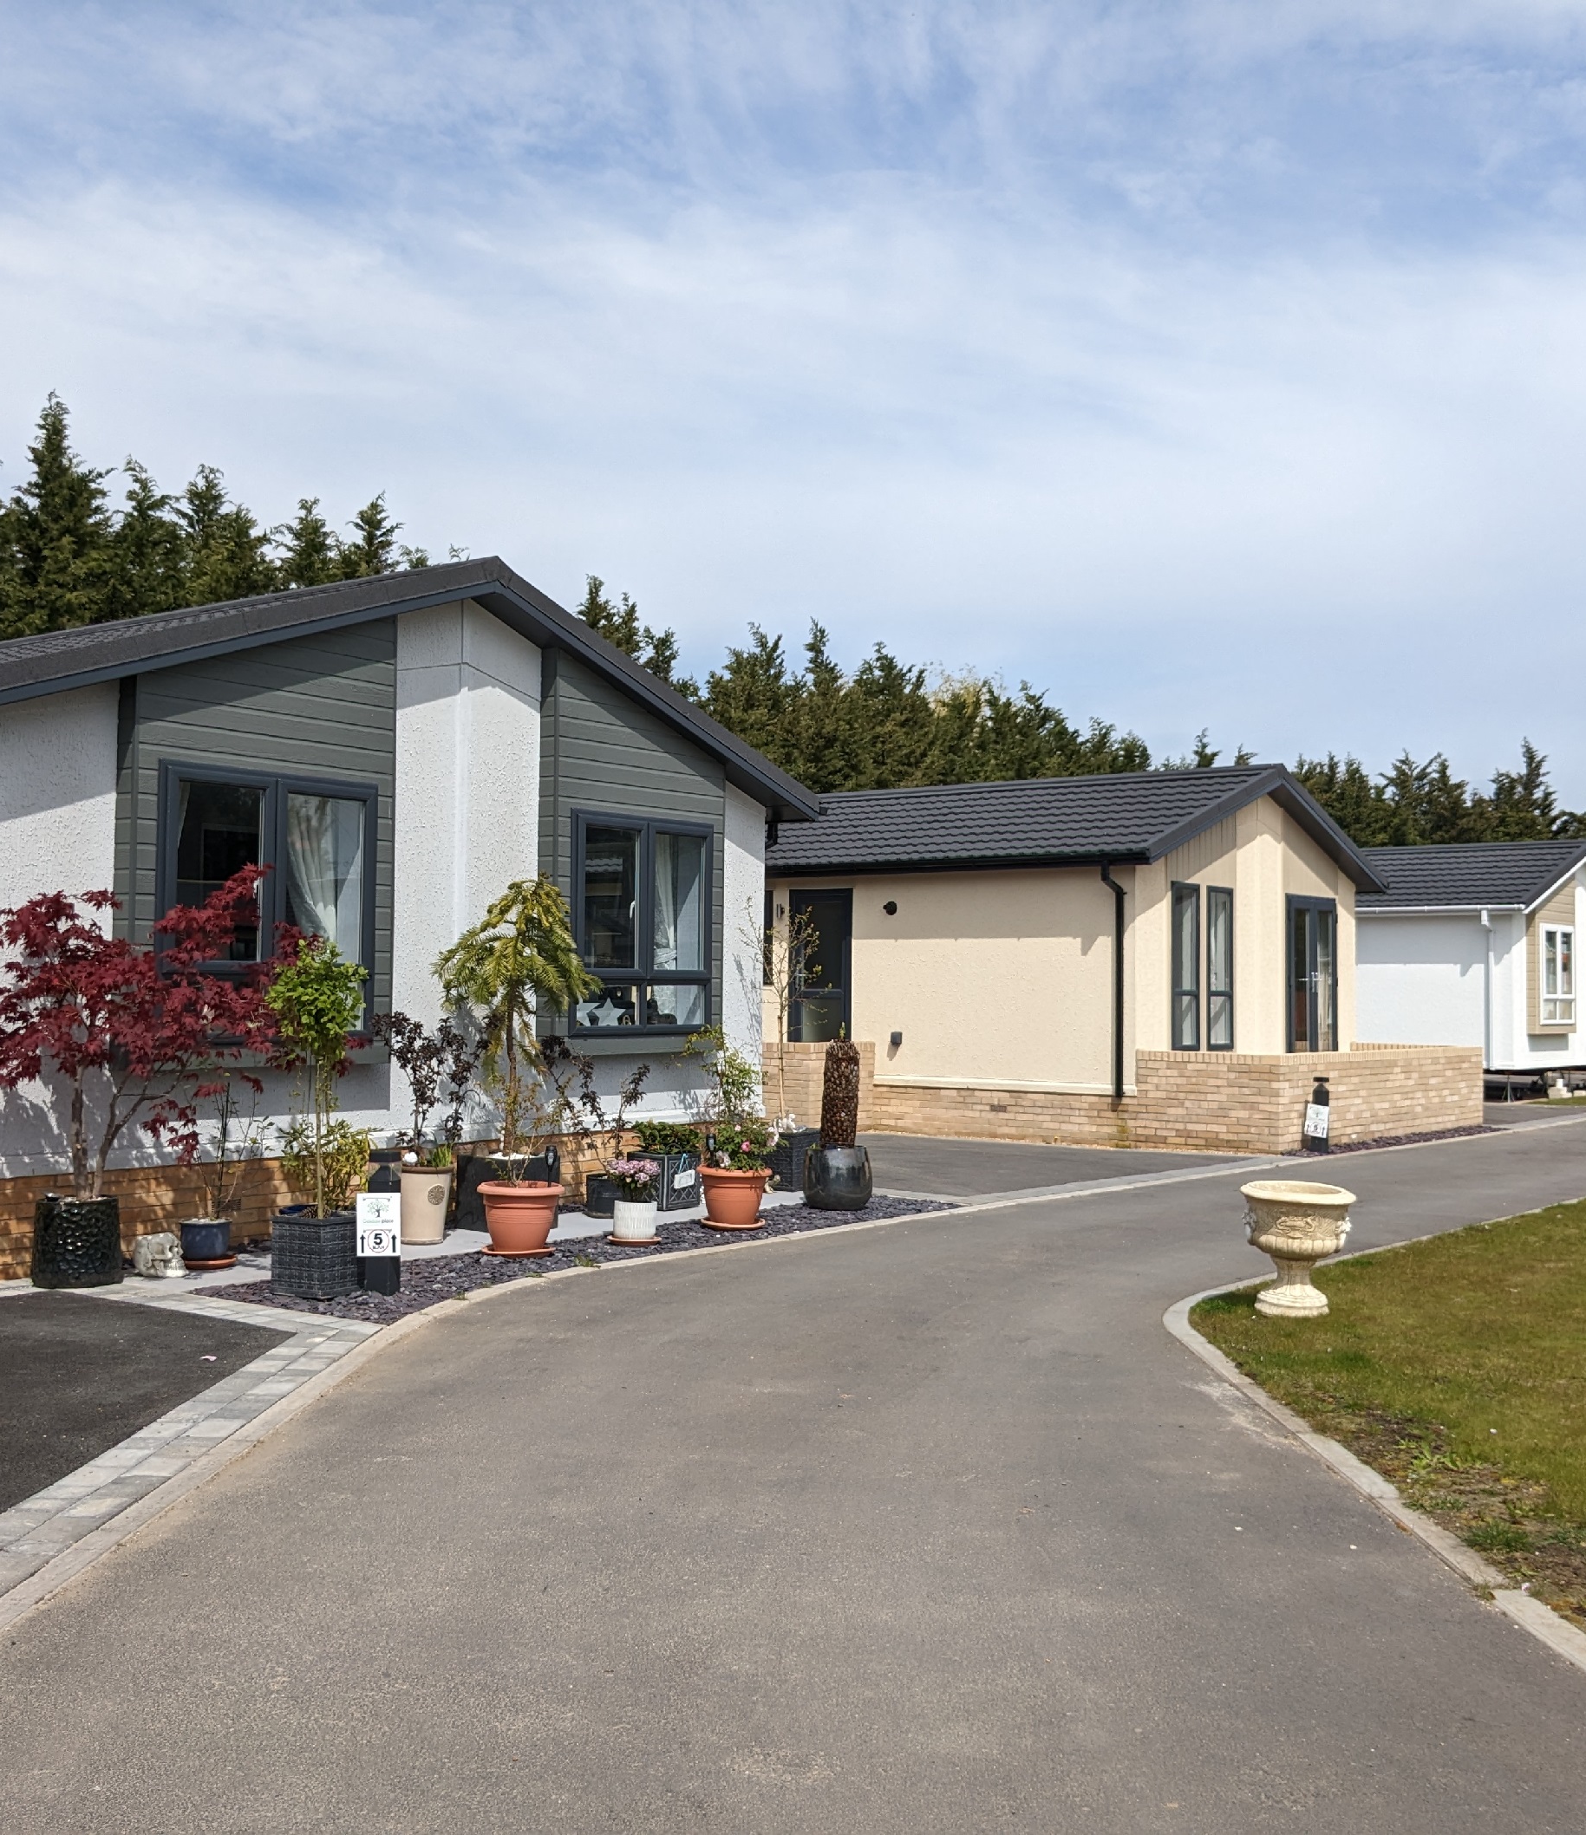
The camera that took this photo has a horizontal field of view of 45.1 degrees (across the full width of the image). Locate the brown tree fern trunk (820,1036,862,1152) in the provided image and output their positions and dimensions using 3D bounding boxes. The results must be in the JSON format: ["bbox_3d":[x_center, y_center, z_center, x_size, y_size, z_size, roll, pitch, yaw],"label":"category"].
[{"bbox_3d":[0.334,1.250,13.350,0.255,0.790,0.255,2,-2,0],"label":"brown tree fern trunk"}]

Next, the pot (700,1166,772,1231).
[{"bbox_3d":[-0.373,1.814,12.353,0.487,0.366,0.487,1,-2,-2],"label":"pot"}]

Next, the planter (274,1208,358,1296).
[{"bbox_3d":[-2.333,1.662,9.383,0.303,0.375,0.303,0,-2,25],"label":"planter"}]

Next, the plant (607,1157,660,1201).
[{"bbox_3d":[-0.952,1.571,11.447,0.315,0.260,0.310,1,-2,-5],"label":"plant"}]

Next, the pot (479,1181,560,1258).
[{"bbox_3d":[-1.563,1.731,10.981,0.494,0.380,0.494,1,-2,-8],"label":"pot"}]

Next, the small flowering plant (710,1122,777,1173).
[{"bbox_3d":[-0.322,1.490,12.346,0.460,0.330,0.420,1,-2,-1],"label":"small flowering plant"}]

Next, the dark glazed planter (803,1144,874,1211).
[{"bbox_3d":[0.326,1.849,13.532,0.496,0.423,0.496,1,-2,1],"label":"dark glazed planter"}]

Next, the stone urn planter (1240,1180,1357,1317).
[{"bbox_3d":[2.384,1.574,9.034,0.535,0.590,0.535,4,-3,15],"label":"stone urn planter"}]

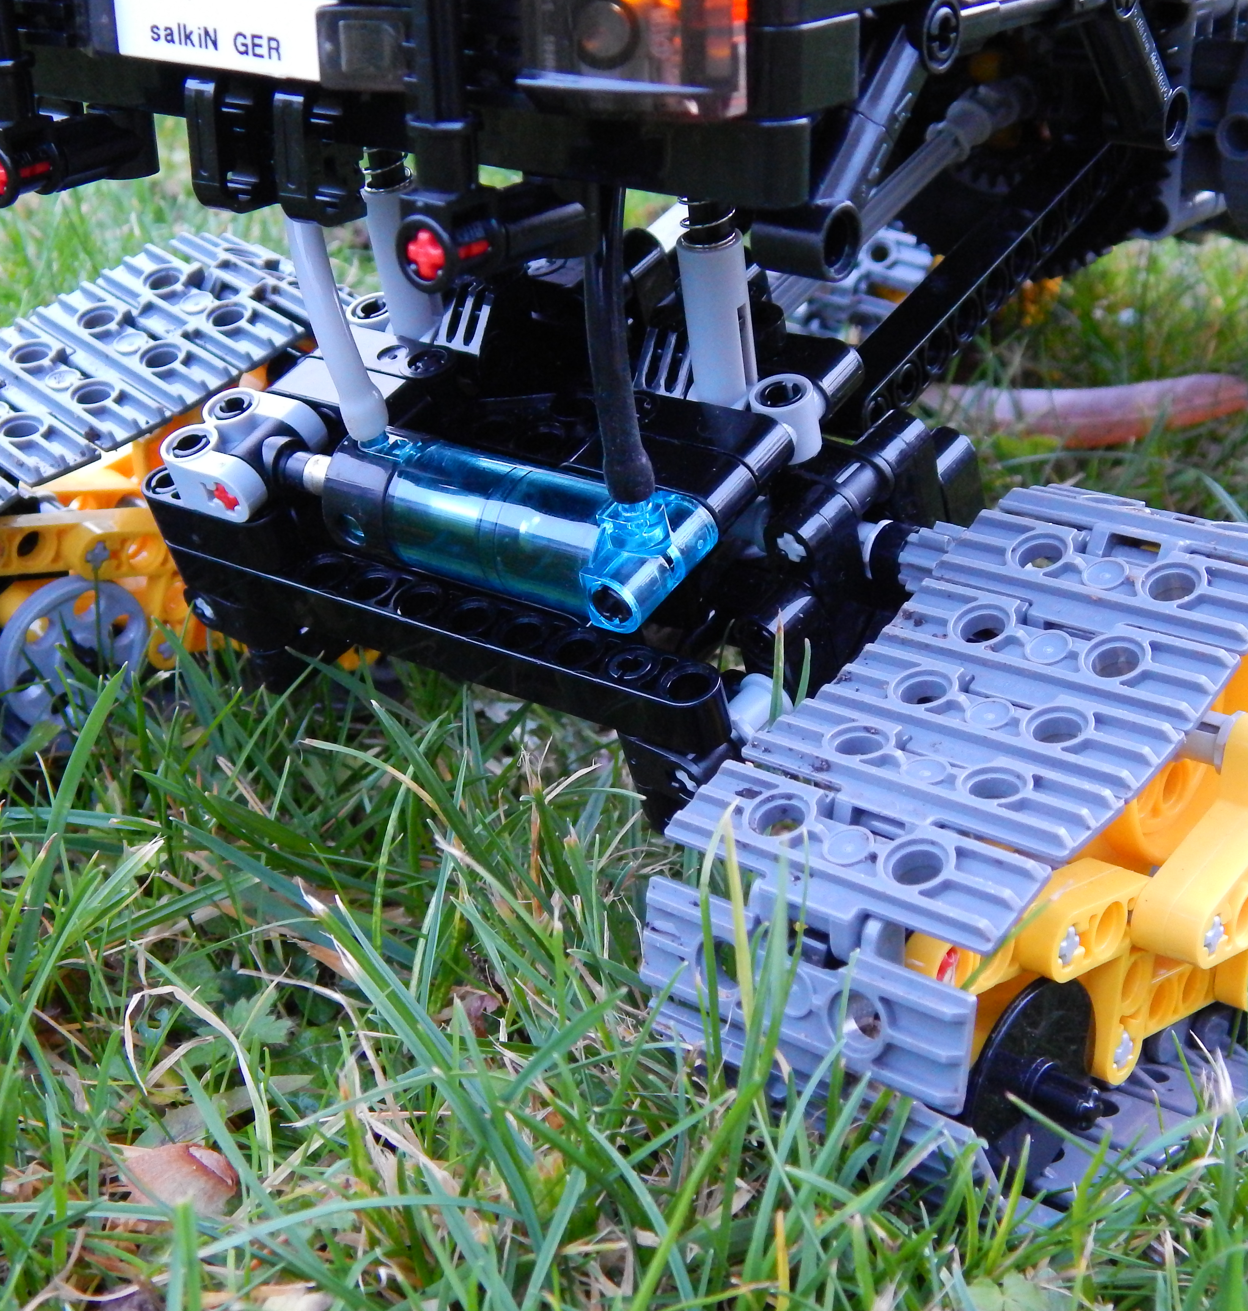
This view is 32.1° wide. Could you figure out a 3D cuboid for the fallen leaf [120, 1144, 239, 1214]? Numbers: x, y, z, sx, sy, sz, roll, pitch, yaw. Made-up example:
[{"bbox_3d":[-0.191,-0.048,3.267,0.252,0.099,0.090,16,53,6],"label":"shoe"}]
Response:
[{"bbox_3d":[-0.044,0.052,0.215,0.014,0.007,0.012,1,20,0],"label":"fallen leaf"}]

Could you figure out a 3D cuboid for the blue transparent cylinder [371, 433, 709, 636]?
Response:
[{"bbox_3d":[-0.011,-0.016,0.242,0.050,0.017,0.015,17,38,39],"label":"blue transparent cylinder"}]

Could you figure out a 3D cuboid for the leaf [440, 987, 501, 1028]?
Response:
[{"bbox_3d":[-0.018,0.041,0.252,0.009,0.005,0.007,1,20,0],"label":"leaf"}]

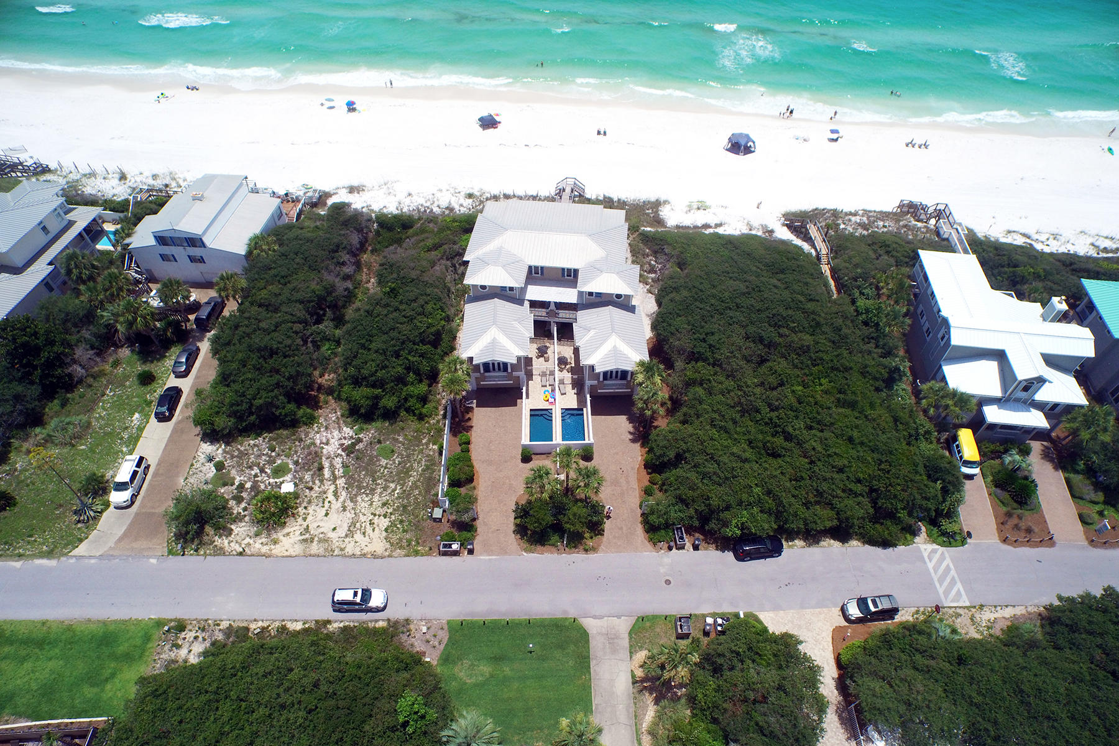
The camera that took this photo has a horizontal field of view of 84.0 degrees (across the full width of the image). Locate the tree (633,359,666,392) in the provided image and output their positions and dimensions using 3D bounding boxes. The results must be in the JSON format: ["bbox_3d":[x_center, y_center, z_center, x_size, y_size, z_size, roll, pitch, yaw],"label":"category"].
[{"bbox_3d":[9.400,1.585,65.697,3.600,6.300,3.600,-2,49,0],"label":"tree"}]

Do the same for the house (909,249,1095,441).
[{"bbox_3d":[46.393,-3.576,67.394,13.600,9.400,21.000,5,49,6],"label":"house"}]

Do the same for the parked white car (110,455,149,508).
[{"bbox_3d":[-44.839,11.172,64.872,1.980,1.880,5.300,-4,47,-4],"label":"parked white car"}]

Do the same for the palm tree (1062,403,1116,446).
[{"bbox_3d":[50.988,5.740,61.039,4.900,6.400,4.700,-2,49,0],"label":"palm tree"}]

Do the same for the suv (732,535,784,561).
[{"bbox_3d":[19.255,16.658,60.297,4.780,1.750,1.930,-5,47,-5],"label":"suv"}]

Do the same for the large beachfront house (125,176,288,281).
[{"bbox_3d":[-51.015,-21.472,90.958,15.900,8.800,15.400,2,47,1],"label":"large beachfront house"}]

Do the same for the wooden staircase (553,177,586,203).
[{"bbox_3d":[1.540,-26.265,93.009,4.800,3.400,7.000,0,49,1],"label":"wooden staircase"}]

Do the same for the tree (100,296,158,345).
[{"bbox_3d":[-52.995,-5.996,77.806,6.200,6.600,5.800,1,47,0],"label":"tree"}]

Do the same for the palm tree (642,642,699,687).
[{"bbox_3d":[8.670,22.986,48.974,4.400,3.600,4.000,-2,49,0],"label":"palm tree"}]

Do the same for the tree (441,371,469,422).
[{"bbox_3d":[-11.381,3.043,69.111,3.100,7.300,3.100,1,47,0],"label":"tree"}]

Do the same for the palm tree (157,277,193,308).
[{"bbox_3d":[-51.111,-10.313,83.010,4.400,5.000,4.400,1,47,0],"label":"palm tree"}]

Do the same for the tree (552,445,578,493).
[{"bbox_3d":[0.622,10.068,63.042,2.800,6.600,2.800,1,47,0],"label":"tree"}]

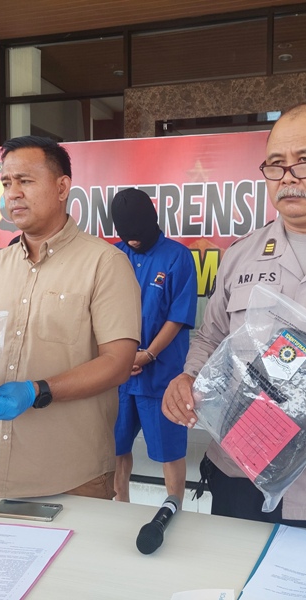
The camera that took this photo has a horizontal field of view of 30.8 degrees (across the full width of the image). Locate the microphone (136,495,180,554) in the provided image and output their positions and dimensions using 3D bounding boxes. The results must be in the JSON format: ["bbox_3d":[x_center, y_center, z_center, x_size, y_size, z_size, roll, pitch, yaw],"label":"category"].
[{"bbox_3d":[0.017,0.484,1.214,0.056,0.056,0.233,1,1,14],"label":"microphone"}]

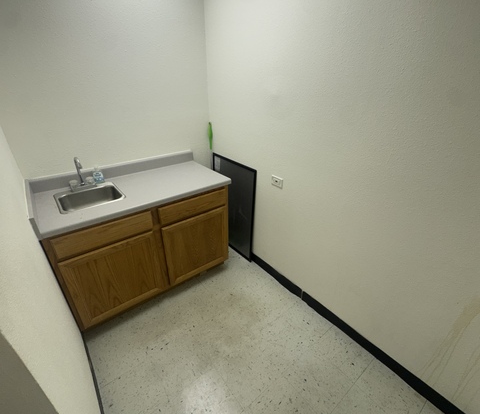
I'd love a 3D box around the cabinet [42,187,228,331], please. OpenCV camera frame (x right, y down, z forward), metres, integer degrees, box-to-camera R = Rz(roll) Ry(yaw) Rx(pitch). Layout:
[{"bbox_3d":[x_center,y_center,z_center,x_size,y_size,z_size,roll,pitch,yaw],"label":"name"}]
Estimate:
[{"bbox_3d":[-0.778,0.263,2.159,1.236,0.862,0.607,-20,34,-33],"label":"cabinet"}]

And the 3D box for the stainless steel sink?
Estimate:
[{"bbox_3d":[-1.036,-0.008,1.819,0.387,0.156,0.341,-20,34,-33],"label":"stainless steel sink"}]

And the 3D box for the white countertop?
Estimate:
[{"bbox_3d":[-0.767,-0.178,1.926,1.276,0.135,0.637,-20,34,-33],"label":"white countertop"}]

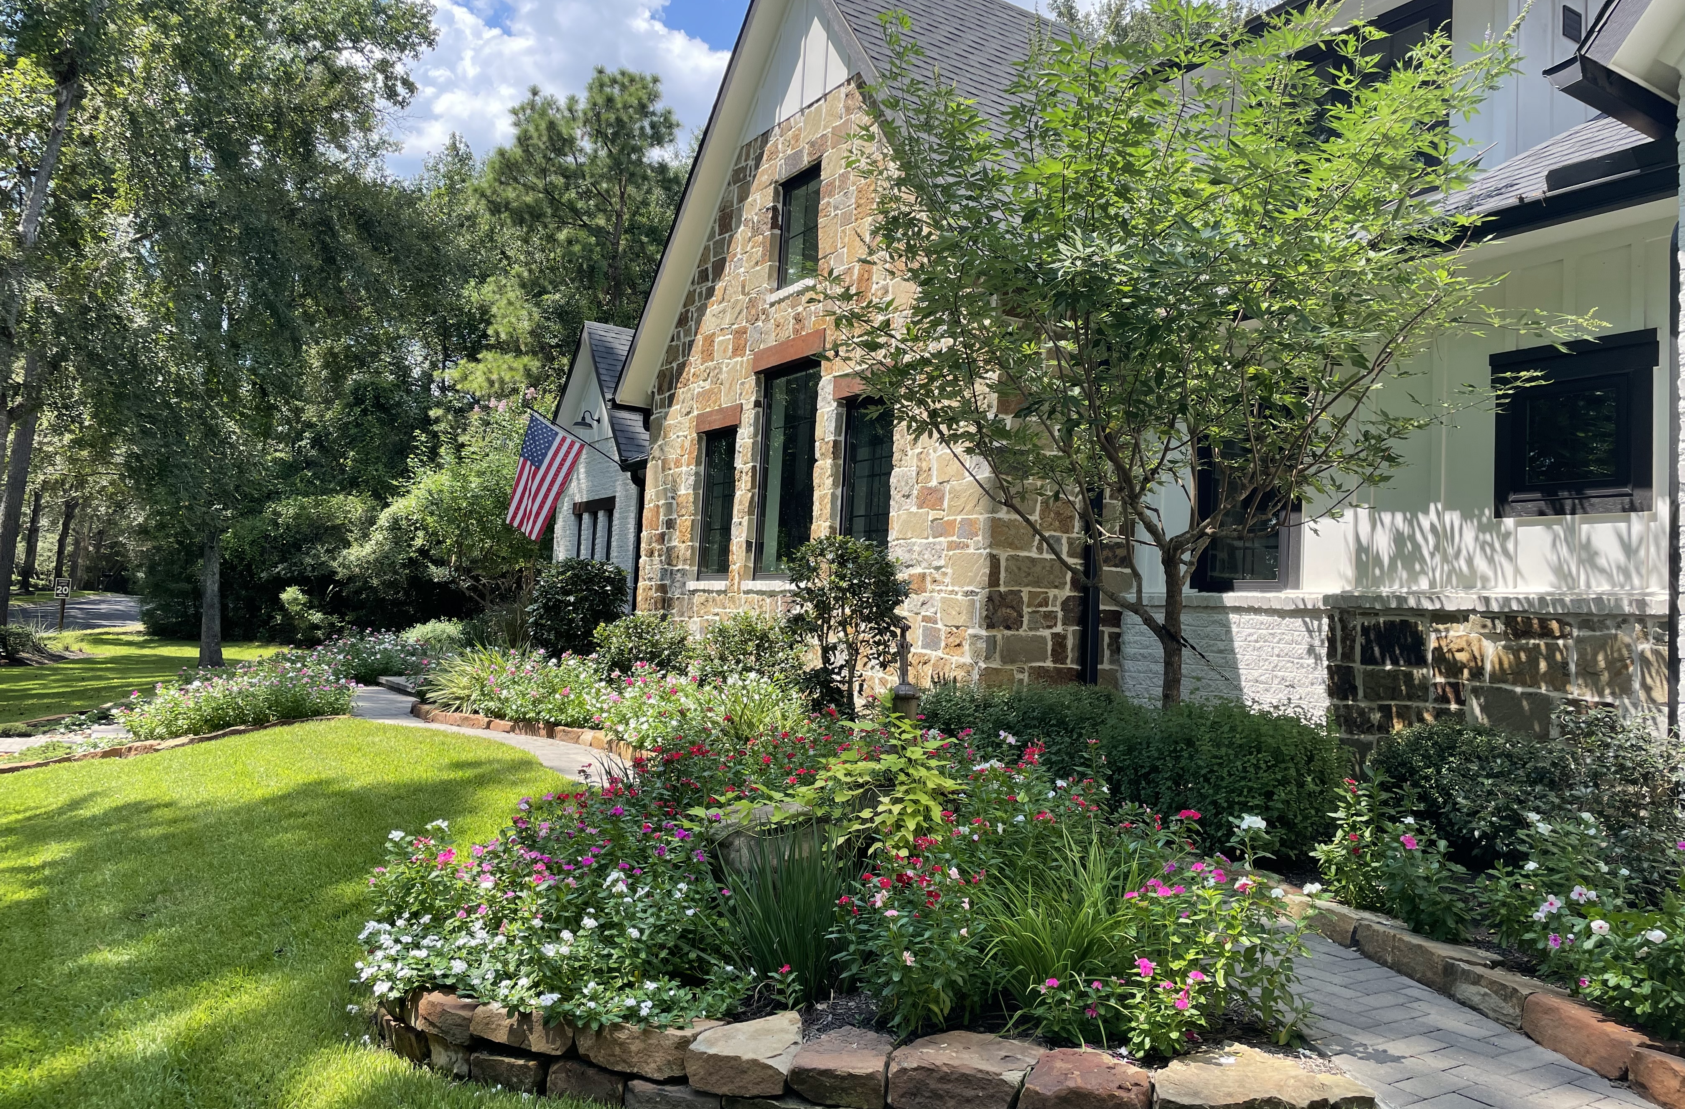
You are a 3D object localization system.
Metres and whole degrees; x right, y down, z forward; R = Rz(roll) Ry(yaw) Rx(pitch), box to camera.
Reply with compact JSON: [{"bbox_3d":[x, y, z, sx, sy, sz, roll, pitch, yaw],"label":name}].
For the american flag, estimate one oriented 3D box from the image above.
[{"bbox_3d":[-4.058,-1.071,17.300,1.050,1.650,0.250,5,-4,-32],"label":"american flag"}]

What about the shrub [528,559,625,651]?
[{"bbox_3d":[-2.710,0.715,12.900,1.000,1.300,1.020,5,-4,-32],"label":"shrub"}]

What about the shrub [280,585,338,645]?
[{"bbox_3d":[-13.497,1.616,32.000,1.600,1.600,1.500,3,-4,0],"label":"shrub"}]

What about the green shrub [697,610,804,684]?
[{"bbox_3d":[-0.673,0.839,9.250,0.800,0.860,0.820,5,-4,-32],"label":"green shrub"}]

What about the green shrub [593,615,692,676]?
[{"bbox_3d":[-1.718,0.908,10.900,0.820,0.800,0.860,5,-4,-32],"label":"green shrub"}]

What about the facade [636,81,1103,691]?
[{"bbox_3d":[-0.015,-1.215,10.956,1.150,5.125,5.656,5,-4,-32],"label":"facade"}]

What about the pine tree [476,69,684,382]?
[{"bbox_3d":[-6.433,-4.617,31.000,6.200,14.478,6.000,3,-4,0],"label":"pine tree"}]

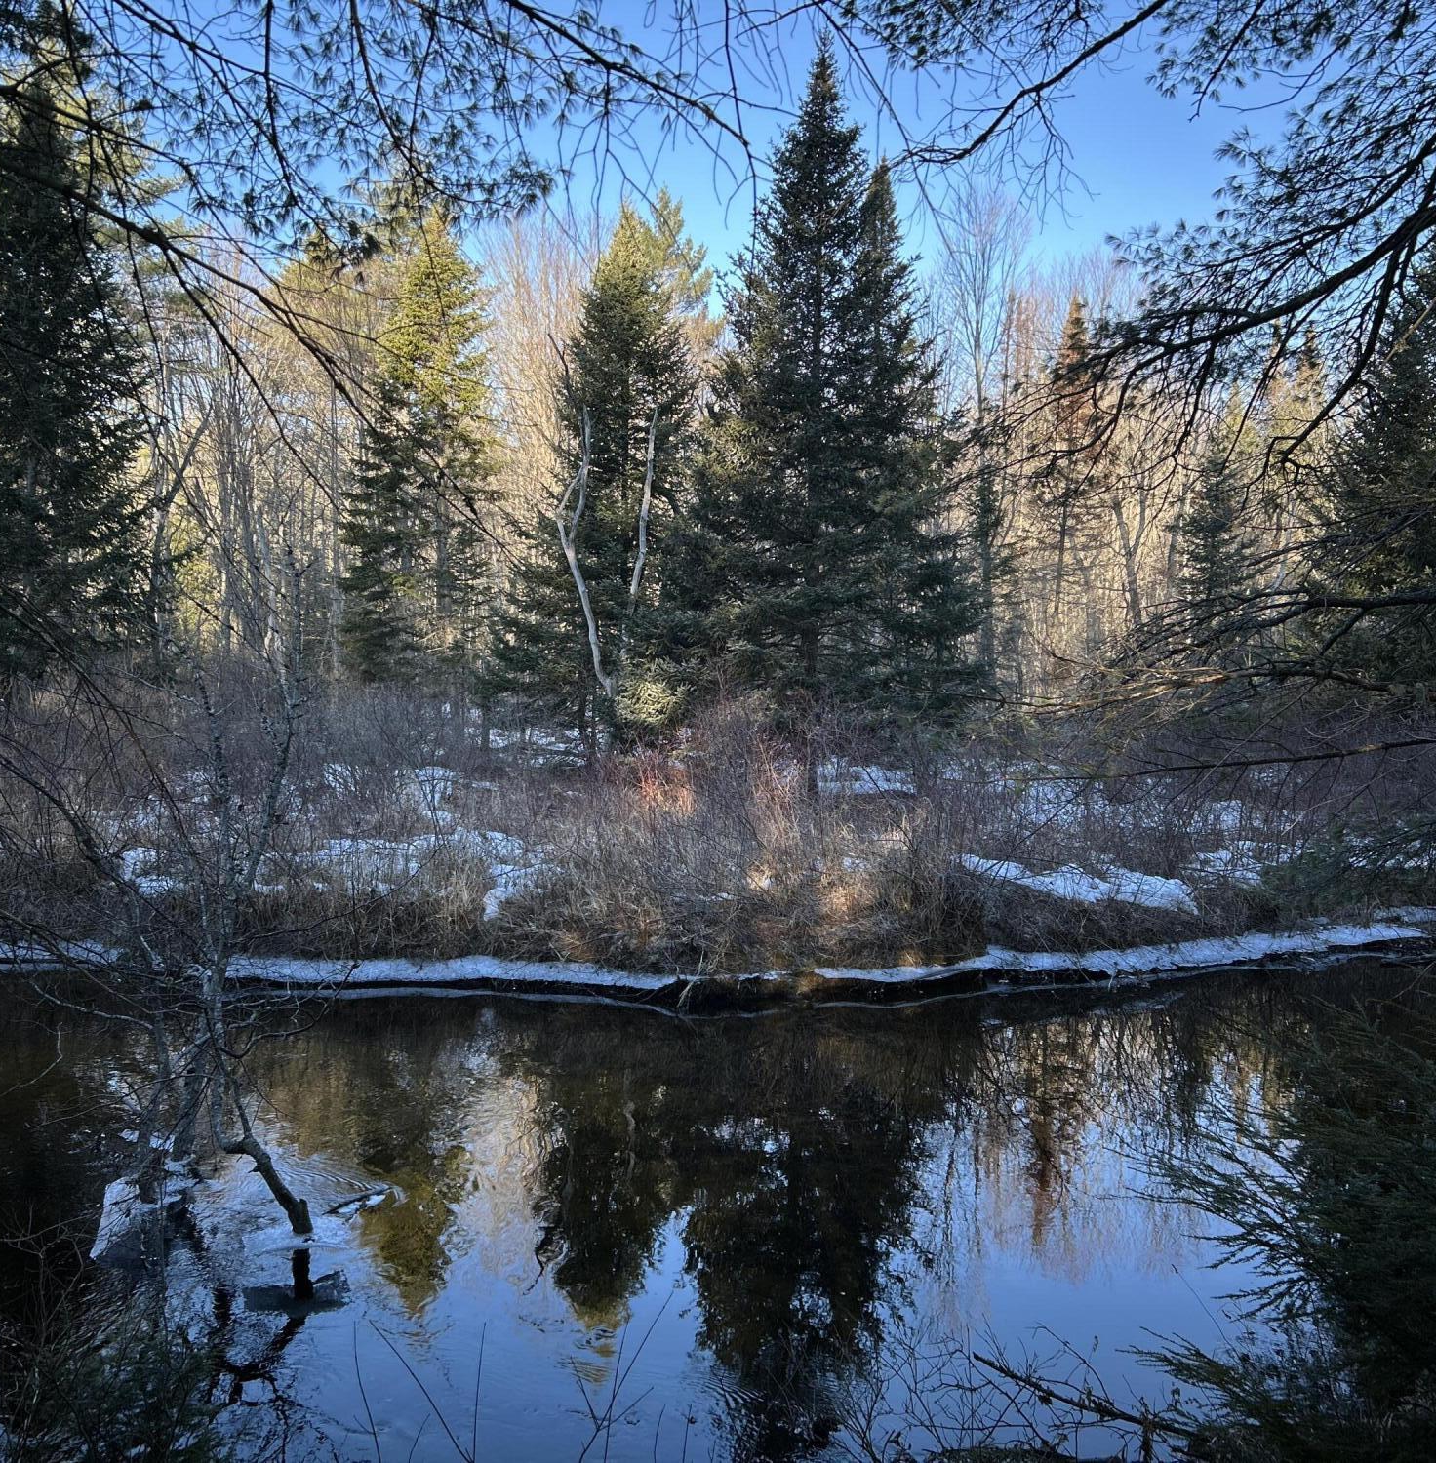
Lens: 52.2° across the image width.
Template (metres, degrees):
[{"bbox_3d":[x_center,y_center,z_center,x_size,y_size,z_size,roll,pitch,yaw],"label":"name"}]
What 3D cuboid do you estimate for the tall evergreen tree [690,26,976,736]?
[{"bbox_3d":[1.780,-4.829,22.911,4.600,11.540,4.500,2,3,0],"label":"tall evergreen tree"}]

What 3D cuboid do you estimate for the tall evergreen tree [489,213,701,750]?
[{"bbox_3d":[-1.950,-4.364,26.123,4.000,9.980,4.000,2,3,0],"label":"tall evergreen tree"}]

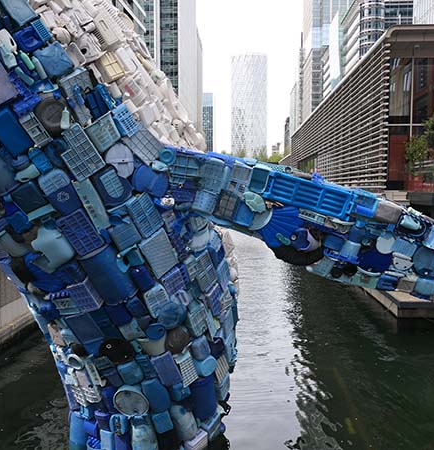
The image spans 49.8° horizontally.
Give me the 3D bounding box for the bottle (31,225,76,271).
[{"bbox_3d":[-2.212,0.319,6.350,0.370,0.520,0.300,-30,19,-18],"label":"bottle"}]

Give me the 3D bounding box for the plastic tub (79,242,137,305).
[{"bbox_3d":[-1.565,0.743,6.750,0.510,0.790,0.510,-33,17,-14],"label":"plastic tub"}]

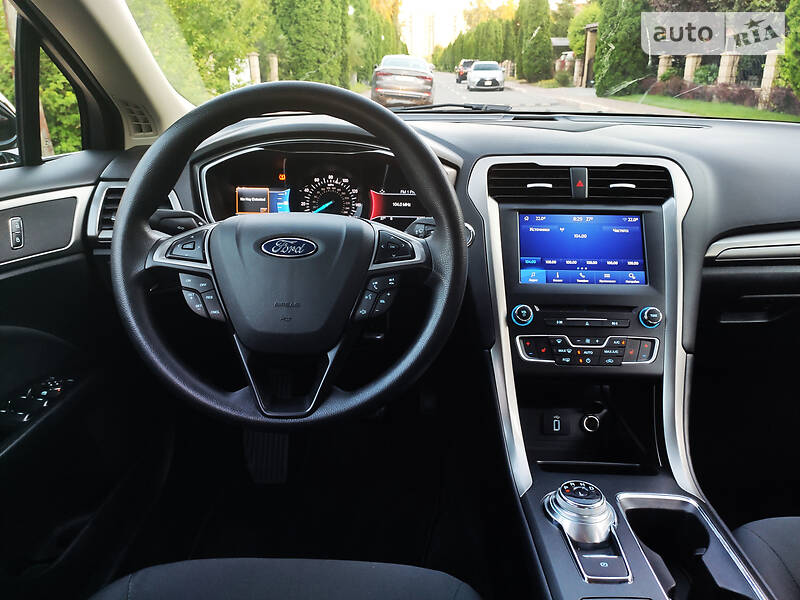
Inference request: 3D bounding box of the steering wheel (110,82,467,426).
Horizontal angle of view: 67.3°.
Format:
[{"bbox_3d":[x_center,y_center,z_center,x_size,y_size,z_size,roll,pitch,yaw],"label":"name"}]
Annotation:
[{"bbox_3d":[-0.117,-0.050,0.650,0.374,0.374,0.100,0,-6,1],"label":"steering wheel"}]

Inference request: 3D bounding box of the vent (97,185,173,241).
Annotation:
[{"bbox_3d":[-0.371,-0.119,0.840,0.104,0.078,0.050,0,2,-3],"label":"vent"}]

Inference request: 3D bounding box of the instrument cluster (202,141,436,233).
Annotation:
[{"bbox_3d":[-0.119,-0.161,0.875,0.335,0.138,0.090,0,2,1],"label":"instrument cluster"}]

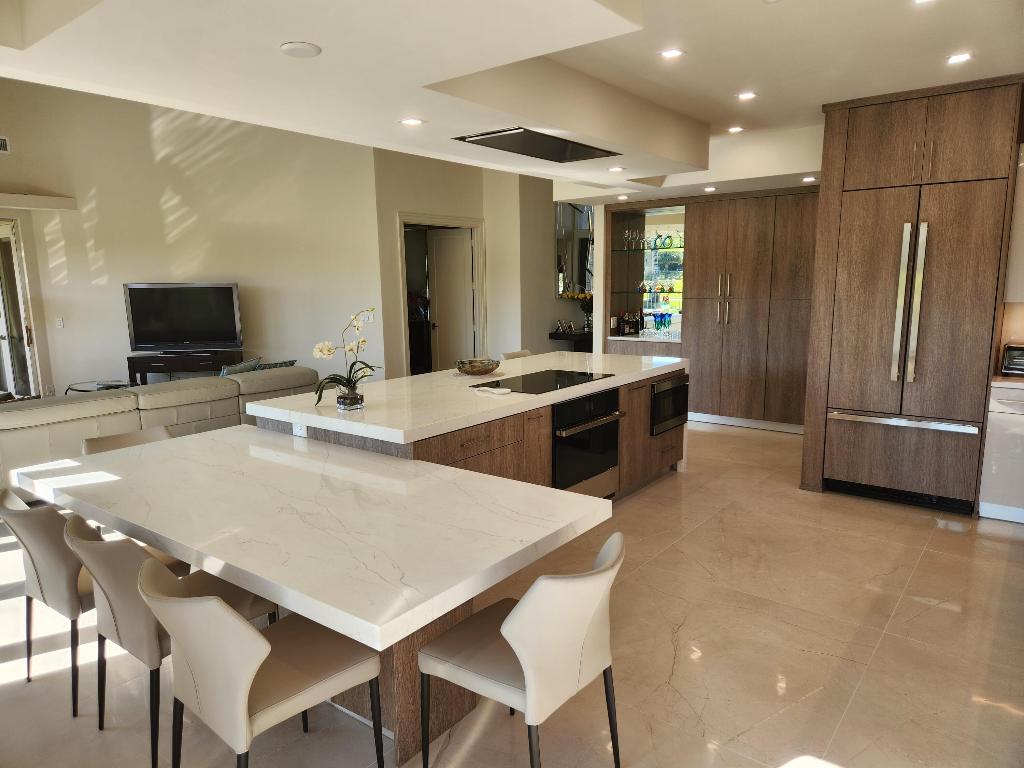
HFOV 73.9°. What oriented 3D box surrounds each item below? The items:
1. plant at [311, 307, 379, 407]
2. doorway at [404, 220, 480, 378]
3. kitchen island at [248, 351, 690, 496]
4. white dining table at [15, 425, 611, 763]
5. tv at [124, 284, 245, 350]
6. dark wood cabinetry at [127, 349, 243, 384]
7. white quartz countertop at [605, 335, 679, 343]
[{"bbox_3d":[-0.852,-0.128,3.473,0.330,0.500,0.260,-3,9,-14],"label":"plant"},{"bbox_3d":[-0.831,-0.765,8.089,0.160,2.154,1.287,6,11,37],"label":"doorway"},{"bbox_3d":[-0.017,0.403,4.558,1.221,0.905,3.047,6,11,37],"label":"kitchen island"},{"bbox_3d":[-0.891,0.768,2.710,2.312,0.774,1.075,6,11,37],"label":"white dining table"},{"bbox_3d":[-3.272,-0.655,6.802,1.063,0.684,0.140,-2,9,-8],"label":"tv"},{"bbox_3d":[-3.258,0.124,6.902,1.040,0.826,0.420,-2,9,-8],"label":"dark wood cabinetry"},{"bbox_3d":[1.610,-0.515,7.685,0.912,0.040,0.560,6,11,37],"label":"white quartz countertop"}]

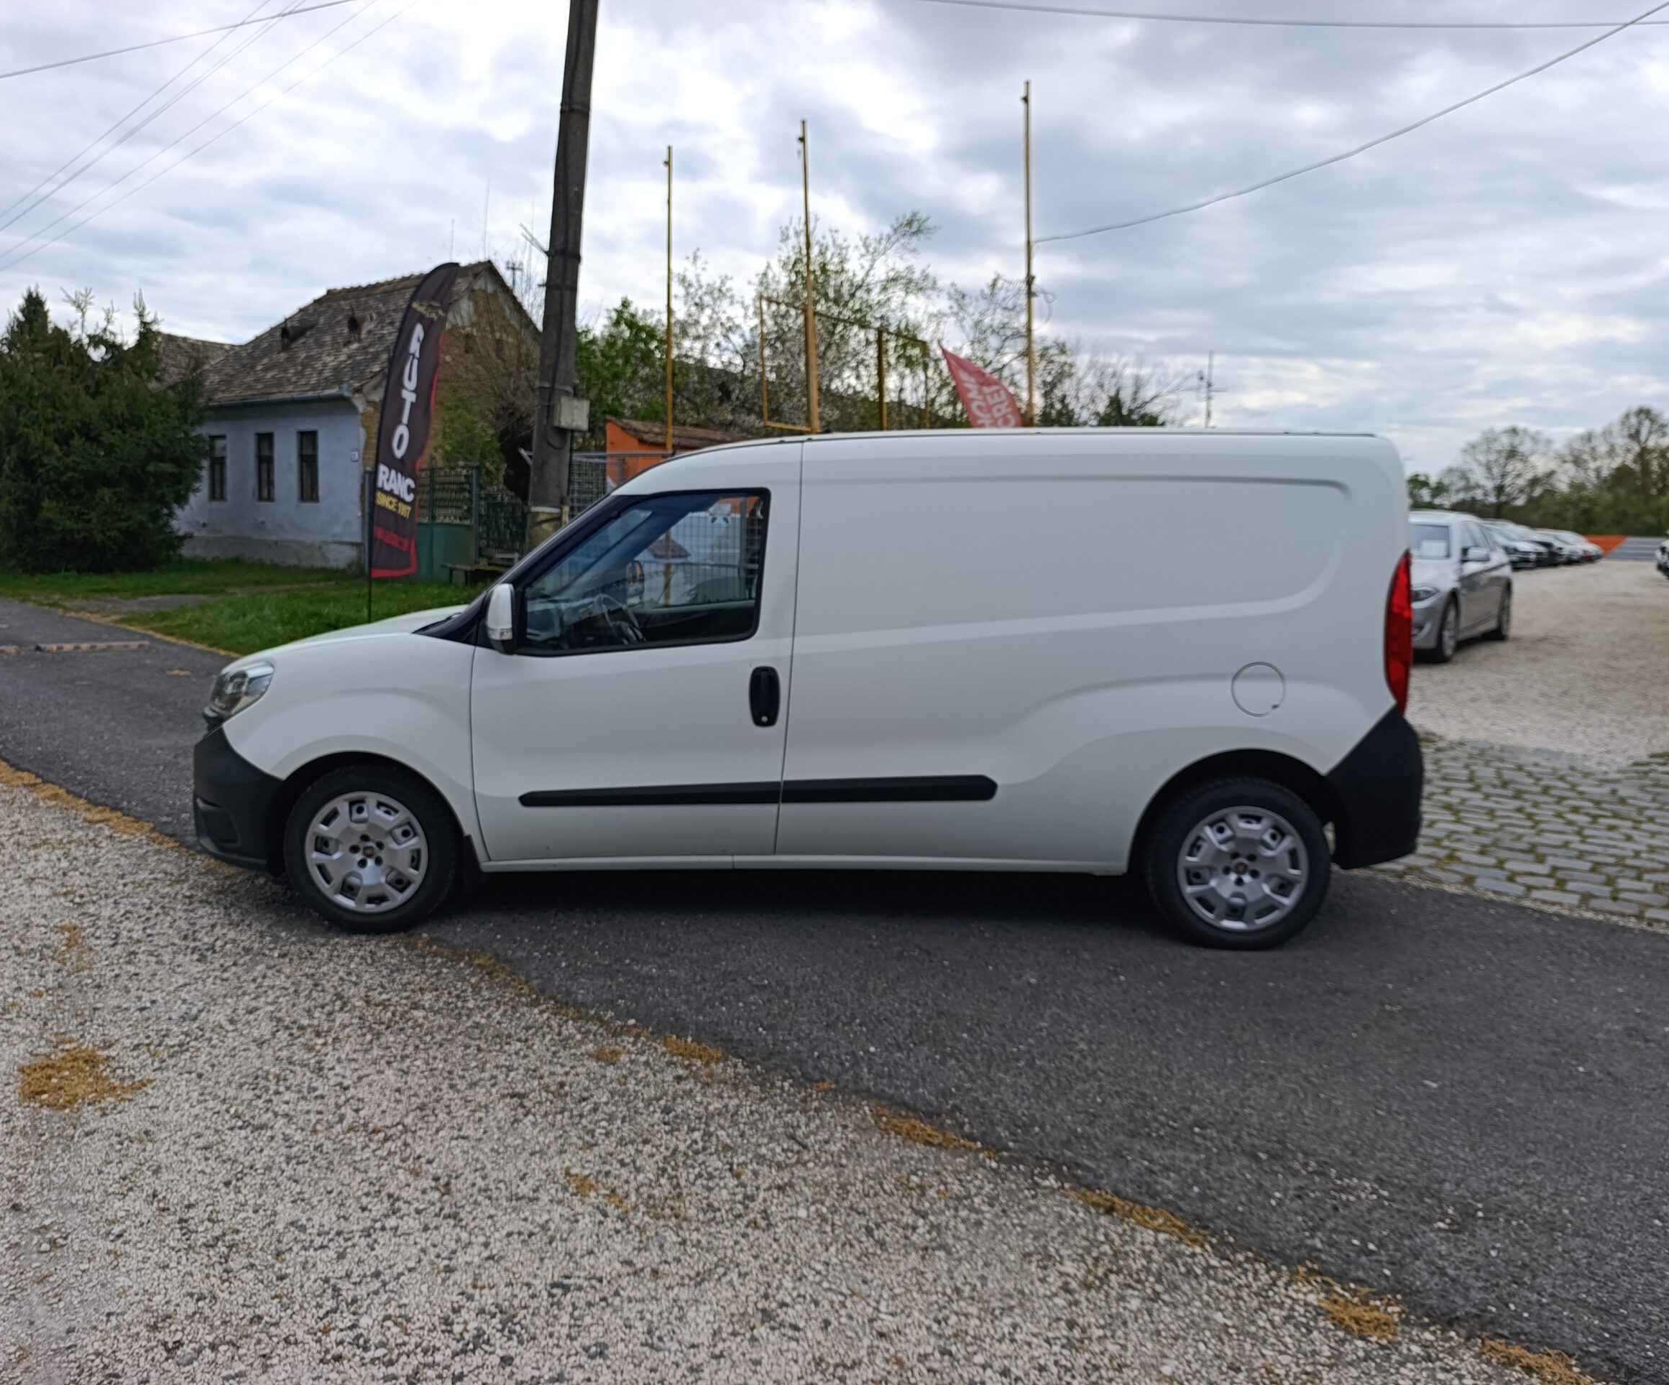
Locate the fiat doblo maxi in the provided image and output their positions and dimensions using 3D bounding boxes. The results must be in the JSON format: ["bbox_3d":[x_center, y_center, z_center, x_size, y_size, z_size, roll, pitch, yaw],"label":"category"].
[{"bbox_3d":[-0.163,-0.136,5.154,4.750,1.870,1.860,1,8,2],"label":"fiat doblo maxi"}]

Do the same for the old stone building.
[{"bbox_3d":[-11.206,-6.364,28.808,9.800,6.500,6.300,7,10,38],"label":"old stone building"}]

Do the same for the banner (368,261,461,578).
[{"bbox_3d":[-4.464,-2.900,13.000,0.950,3.360,0.250,3,8,14],"label":"banner"}]

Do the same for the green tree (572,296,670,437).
[{"bbox_3d":[-4.776,-5.662,27.417,3.000,6.200,3.000,1,8,0],"label":"green tree"}]

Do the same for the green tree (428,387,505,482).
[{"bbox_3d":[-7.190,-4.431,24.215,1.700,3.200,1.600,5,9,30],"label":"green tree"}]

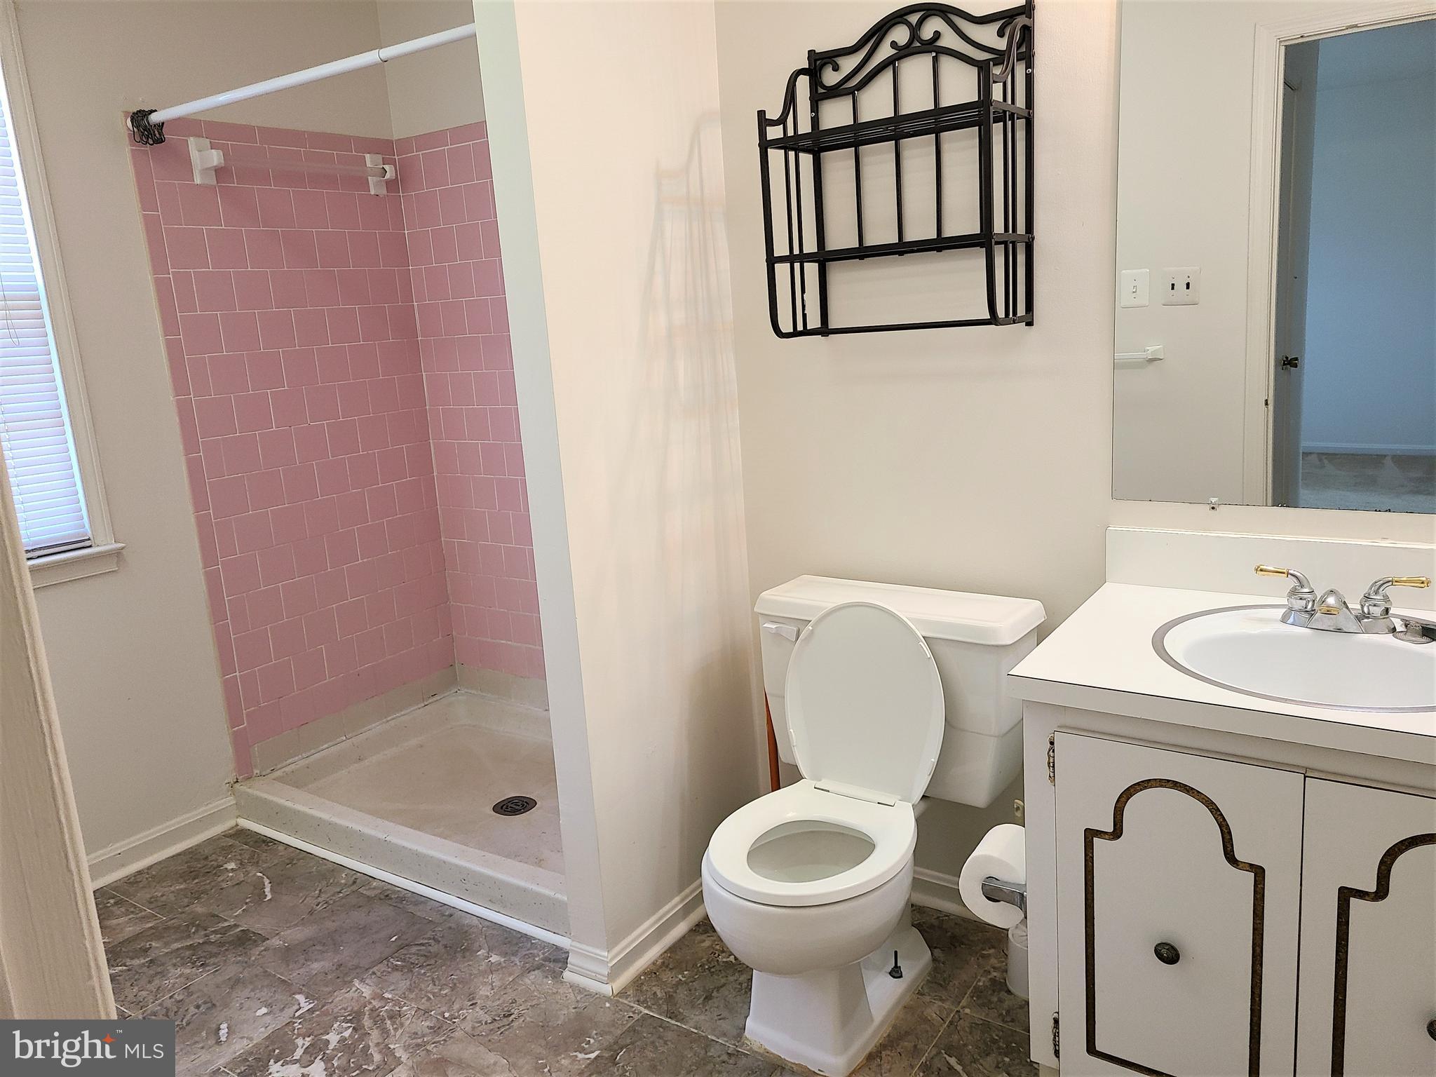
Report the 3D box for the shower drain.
[{"bbox_3d":[-0.548,0.728,2.919,0.120,0.012,0.120,-4,12,1],"label":"shower drain"}]

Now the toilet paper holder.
[{"bbox_3d":[0.488,0.548,1.741,0.095,0.055,0.155,4,15,34],"label":"toilet paper holder"}]

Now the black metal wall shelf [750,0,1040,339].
[{"bbox_3d":[0.320,-0.661,1.942,0.440,0.583,0.210,4,15,34],"label":"black metal wall shelf"}]

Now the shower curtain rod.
[{"bbox_3d":[-0.886,-0.961,2.255,1.297,0.048,0.045,4,15,34],"label":"shower curtain rod"}]

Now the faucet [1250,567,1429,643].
[{"bbox_3d":[0.923,0.098,1.609,0.236,0.087,0.145,4,15,34],"label":"faucet"}]

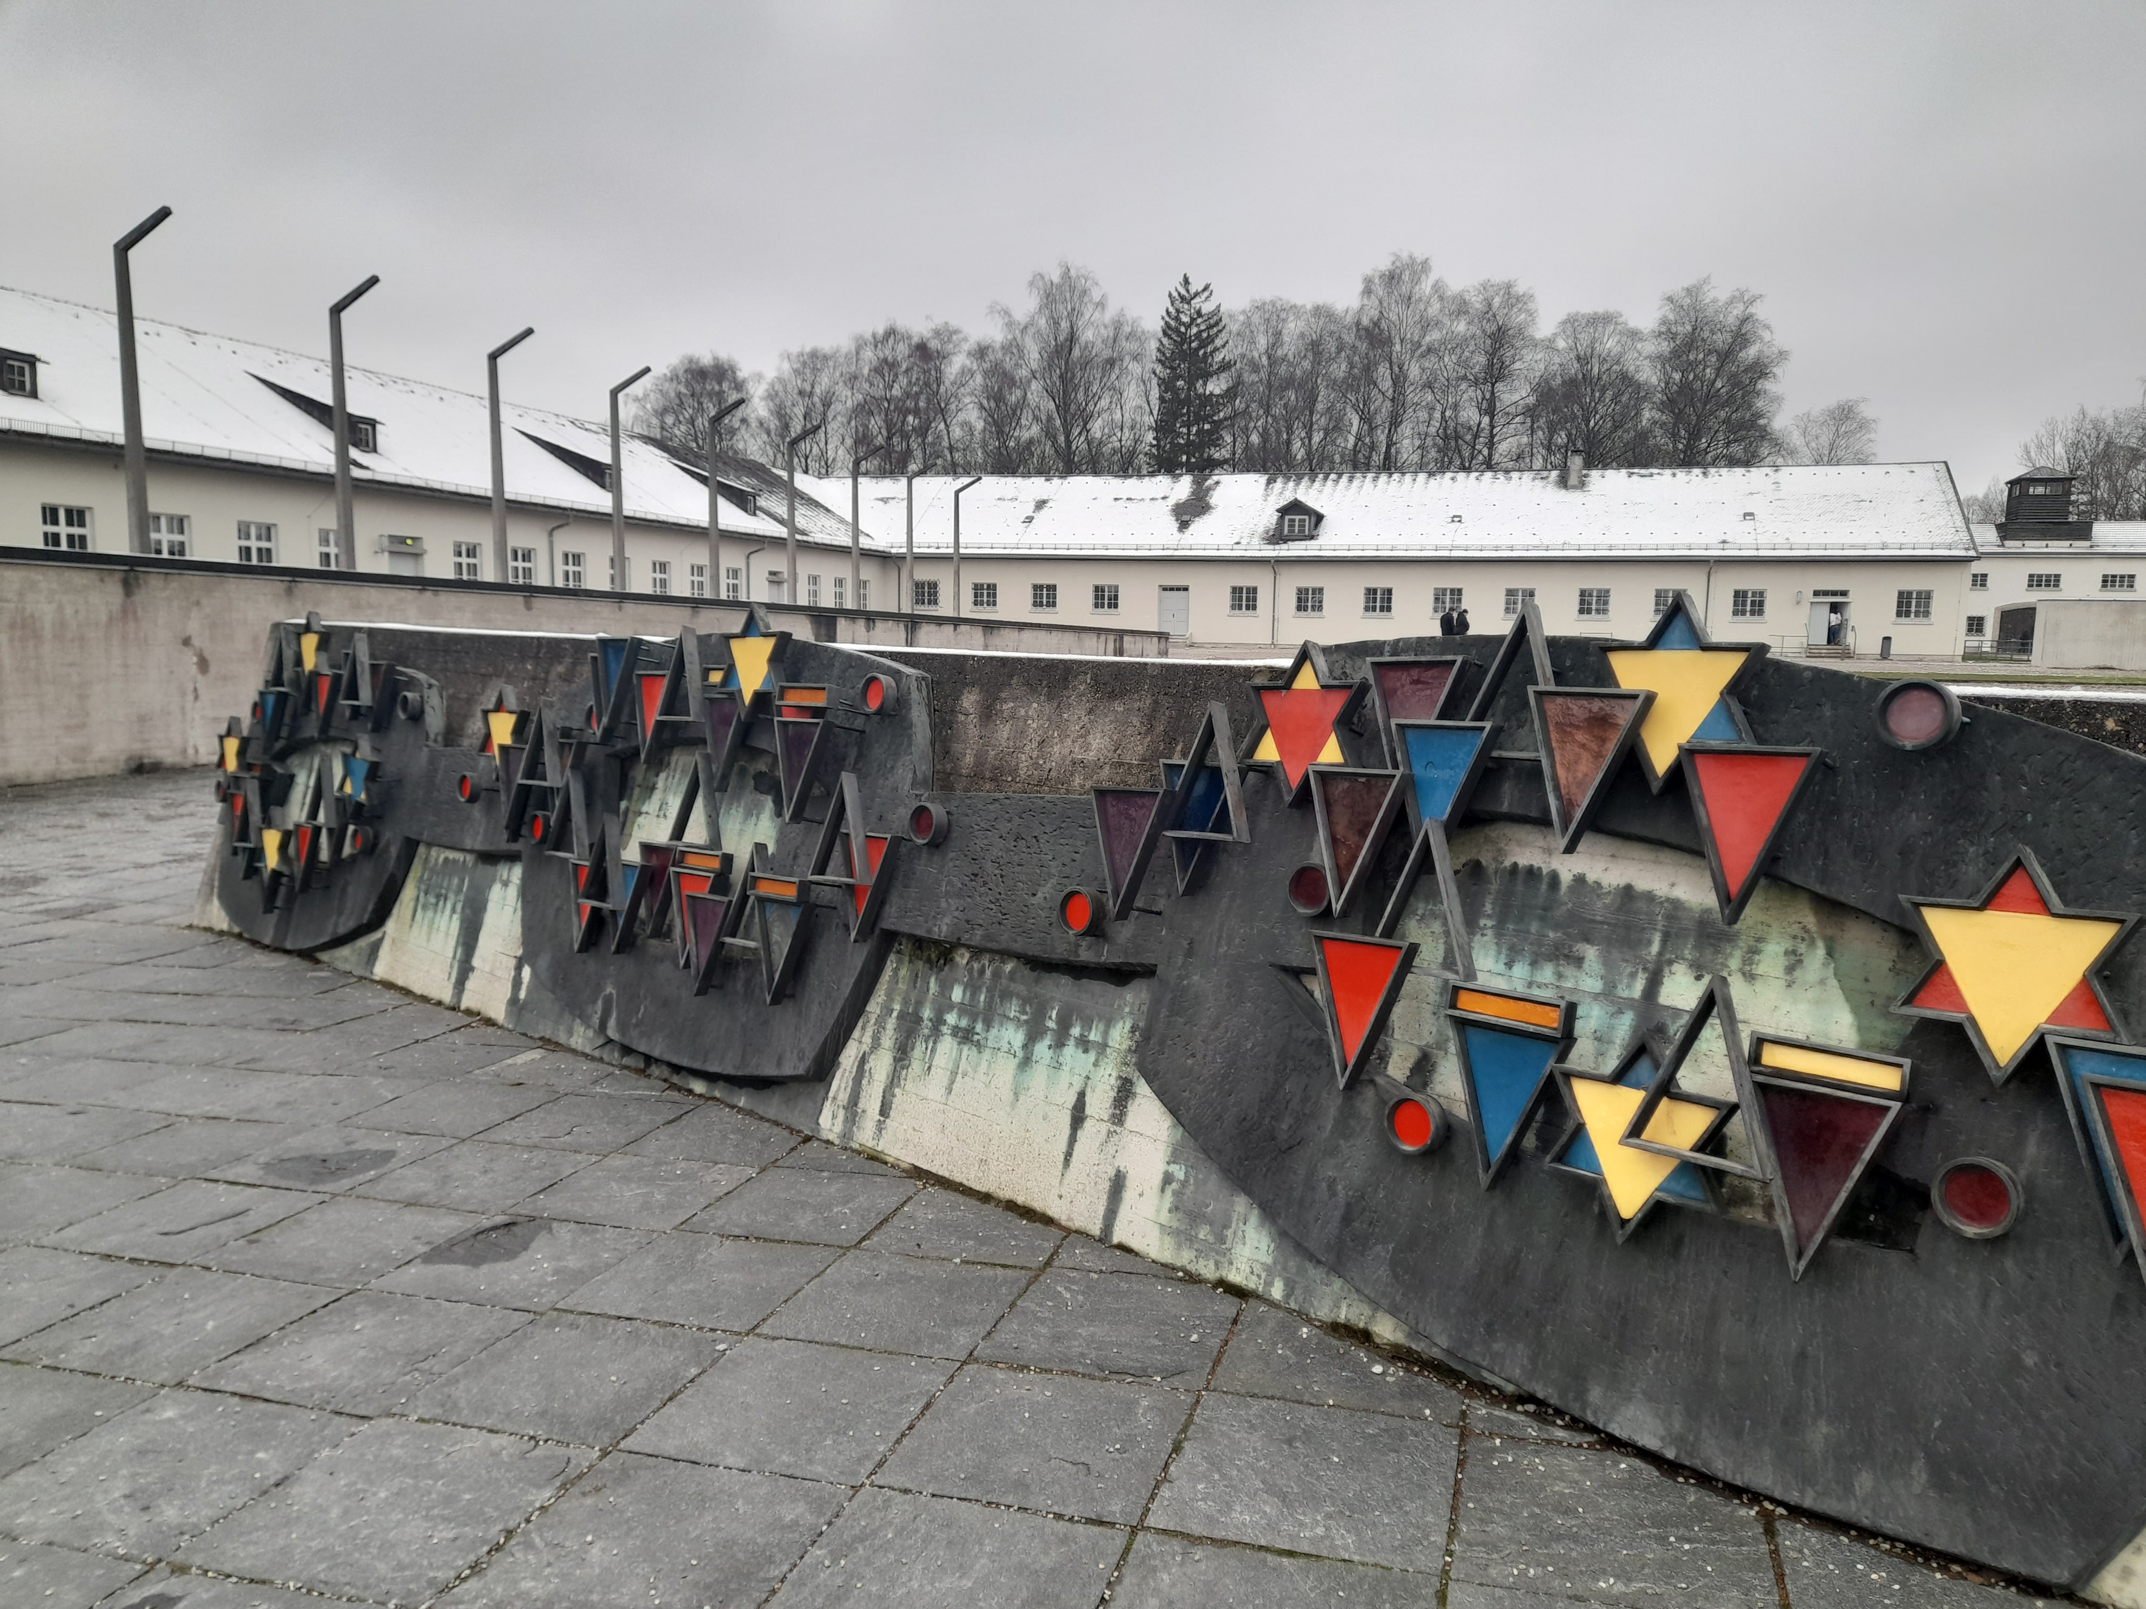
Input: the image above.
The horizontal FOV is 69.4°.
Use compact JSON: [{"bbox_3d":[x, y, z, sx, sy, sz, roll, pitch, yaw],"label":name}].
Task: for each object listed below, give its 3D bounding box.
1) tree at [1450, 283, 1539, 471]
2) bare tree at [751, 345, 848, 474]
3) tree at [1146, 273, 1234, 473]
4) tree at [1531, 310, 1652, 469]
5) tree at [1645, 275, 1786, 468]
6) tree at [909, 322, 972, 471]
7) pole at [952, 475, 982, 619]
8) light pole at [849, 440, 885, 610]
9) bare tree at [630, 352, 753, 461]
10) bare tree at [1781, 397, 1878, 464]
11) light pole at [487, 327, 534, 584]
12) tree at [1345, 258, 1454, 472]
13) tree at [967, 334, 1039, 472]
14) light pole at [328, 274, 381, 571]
[{"bbox_3d":[27.344,-22.328,102.288,6.009,23.993,6.009,3,6,16],"label":"tree"},{"bbox_3d":[-20.938,-24.087,119.244,7.276,22.049,7.276,3,7,17],"label":"bare tree"},{"bbox_3d":[8.460,-25.480,114.500,6.357,26.590,6.357,3,7,17],"label":"tree"},{"bbox_3d":[35.687,-22.712,108.305,8.334,23.135,8.334,3,7,17],"label":"tree"},{"bbox_3d":[43.883,-23.490,107.415,9.518,25.079,9.518,3,7,17],"label":"tree"},{"bbox_3d":[-9.491,-22.865,110.192,4.363,22.201,4.363,3,6,16],"label":"tree"},{"bbox_3d":[-3.224,-7.523,47.605,0.772,4.997,0.230,3,6,16],"label":"pole"},{"bbox_3d":[-5.284,-6.864,40.457,0.864,4.981,0.230,3,6,16],"label":"light pole"},{"bbox_3d":[-29.663,-24.288,121.230,9.606,21.793,9.606,3,7,17],"label":"bare tree"},{"bbox_3d":[55.084,-20.623,114.025,7.090,18.158,7.090,3,7,17],"label":"bare tree"},{"bbox_3d":[-8.123,-4.401,22.580,0.740,4.956,0.210,3,7,17],"label":"light pole"},{"bbox_3d":[21.257,-23.493,103.389,7.283,25.882,7.283,3,6,16],"label":"tree"},{"bbox_3d":[-5.075,-22.206,109.141,5.024,21.256,5.024,3,6,16],"label":"tree"},{"bbox_3d":[-10.495,-5.249,22.913,0.791,4.933,0.230,3,6,16],"label":"light pole"}]

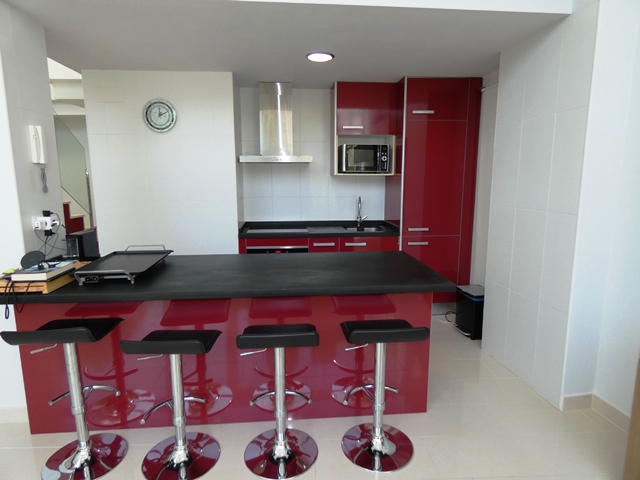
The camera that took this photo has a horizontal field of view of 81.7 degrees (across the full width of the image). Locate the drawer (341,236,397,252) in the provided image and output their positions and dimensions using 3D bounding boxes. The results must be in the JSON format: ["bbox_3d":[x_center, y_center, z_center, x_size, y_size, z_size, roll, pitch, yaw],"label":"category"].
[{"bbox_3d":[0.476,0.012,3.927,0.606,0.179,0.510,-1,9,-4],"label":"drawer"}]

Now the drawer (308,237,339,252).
[{"bbox_3d":[0.028,0.033,3.876,0.302,0.170,0.450,-1,9,-4],"label":"drawer"}]

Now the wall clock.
[{"bbox_3d":[-1.441,-1.119,3.334,0.301,0.300,0.042,-1,9,-4],"label":"wall clock"}]

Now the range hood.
[{"bbox_3d":[-0.441,-1.182,3.772,0.706,0.788,0.480,-1,9,-4],"label":"range hood"}]

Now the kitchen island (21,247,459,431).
[{"bbox_3d":[-0.493,0.606,2.255,2.291,0.875,0.879,-1,9,-4],"label":"kitchen island"}]

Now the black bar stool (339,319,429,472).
[{"bbox_3d":[0.302,0.733,1.893,0.380,0.735,0.385,-1,9,-4],"label":"black bar stool"}]

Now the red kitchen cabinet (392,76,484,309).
[{"bbox_3d":[1.149,-0.456,3.950,0.749,2.262,0.612,-1,9,-4],"label":"red kitchen cabinet"}]

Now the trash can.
[{"bbox_3d":[1.444,0.654,3.403,0.260,0.402,0.350,-1,9,-4],"label":"trash can"}]

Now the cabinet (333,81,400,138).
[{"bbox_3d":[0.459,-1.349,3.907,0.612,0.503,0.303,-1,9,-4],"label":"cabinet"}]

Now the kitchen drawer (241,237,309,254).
[{"bbox_3d":[-0.460,0.027,3.854,0.665,0.179,0.510,-1,9,-4],"label":"kitchen drawer"}]

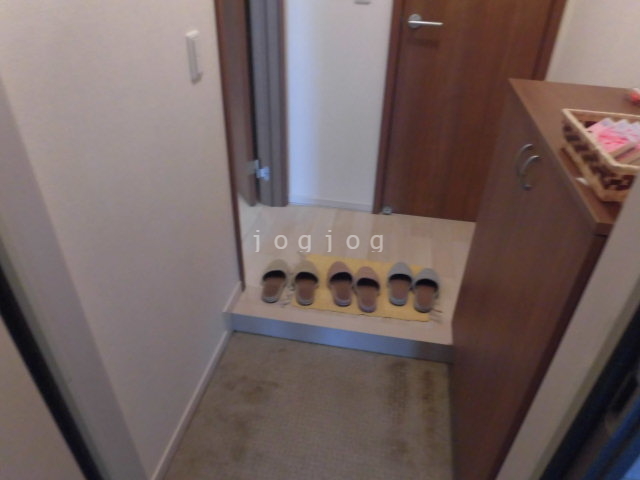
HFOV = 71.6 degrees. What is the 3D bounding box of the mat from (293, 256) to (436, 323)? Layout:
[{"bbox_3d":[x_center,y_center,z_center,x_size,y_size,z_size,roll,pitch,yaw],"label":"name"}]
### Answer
[{"bbox_3d":[0.189,0.197,1.975,0.572,0.010,0.368,5,34,7],"label":"mat"}]

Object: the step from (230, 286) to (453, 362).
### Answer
[{"bbox_3d":[0.087,0.344,1.849,0.883,0.098,0.174,7,34,9],"label":"step"}]

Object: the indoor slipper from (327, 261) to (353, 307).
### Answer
[{"bbox_3d":[0.092,0.171,1.955,0.103,0.068,0.283,-1,34,-3],"label":"indoor slipper"}]

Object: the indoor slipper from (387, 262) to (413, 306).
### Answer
[{"bbox_3d":[0.358,0.172,1.960,0.103,0.068,0.280,6,34,8],"label":"indoor slipper"}]

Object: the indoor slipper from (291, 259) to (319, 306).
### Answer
[{"bbox_3d":[-0.062,0.167,1.958,0.103,0.068,0.284,0,34,-1],"label":"indoor slipper"}]

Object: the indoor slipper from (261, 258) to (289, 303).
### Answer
[{"bbox_3d":[-0.198,0.160,1.966,0.103,0.068,0.280,3,34,3],"label":"indoor slipper"}]

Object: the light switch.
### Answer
[{"bbox_3d":[-0.344,-0.513,1.241,0.015,0.118,0.068,7,34,9],"label":"light switch"}]

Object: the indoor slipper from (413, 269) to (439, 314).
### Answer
[{"bbox_3d":[0.464,0.197,1.925,0.103,0.068,0.282,10,35,13],"label":"indoor slipper"}]

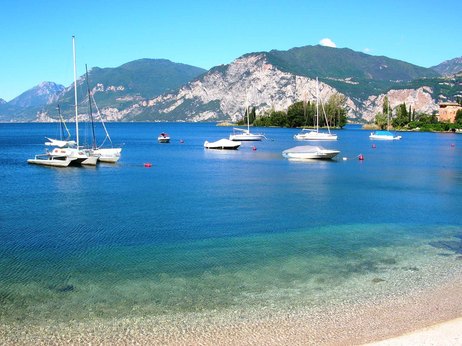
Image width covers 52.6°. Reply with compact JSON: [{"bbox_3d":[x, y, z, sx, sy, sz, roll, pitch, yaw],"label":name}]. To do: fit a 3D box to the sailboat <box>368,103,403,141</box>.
[{"bbox_3d":[31.521,-10.532,94.842,6.400,7.700,2.300,-1,6,-5],"label":"sailboat"}]

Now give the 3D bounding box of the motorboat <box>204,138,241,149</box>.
[{"bbox_3d":[-1.162,-4.032,63.790,4.900,1.600,1.900,0,6,-3],"label":"motorboat"}]

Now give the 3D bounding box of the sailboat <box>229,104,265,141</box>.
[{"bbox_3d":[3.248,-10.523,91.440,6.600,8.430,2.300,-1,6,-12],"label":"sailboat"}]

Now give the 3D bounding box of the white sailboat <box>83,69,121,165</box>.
[{"bbox_3d":[-13.079,-5.567,44.225,7.200,8.950,2.400,5,8,38],"label":"white sailboat"}]

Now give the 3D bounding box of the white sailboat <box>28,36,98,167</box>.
[{"bbox_3d":[-13.969,-6.252,40.954,7.000,11.030,4.500,5,8,38],"label":"white sailboat"}]

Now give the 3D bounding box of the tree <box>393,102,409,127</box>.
[{"bbox_3d":[66.703,-22.797,183.607,6.200,9.760,6.200,3,7,25],"label":"tree"}]

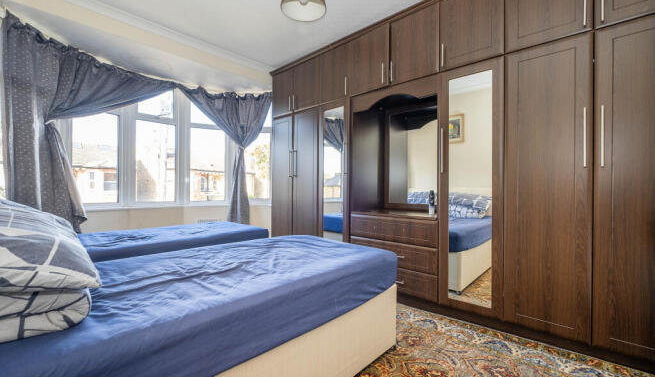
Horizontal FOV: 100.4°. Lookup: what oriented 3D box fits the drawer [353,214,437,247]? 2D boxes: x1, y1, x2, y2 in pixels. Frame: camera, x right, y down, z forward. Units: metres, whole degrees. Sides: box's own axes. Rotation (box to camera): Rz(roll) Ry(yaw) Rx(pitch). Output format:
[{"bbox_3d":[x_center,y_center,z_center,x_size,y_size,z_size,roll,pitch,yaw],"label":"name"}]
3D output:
[{"bbox_3d":[0.694,0.366,2.612,0.850,0.215,0.420,0,0,41],"label":"drawer"}]

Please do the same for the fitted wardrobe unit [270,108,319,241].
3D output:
[{"bbox_3d":[-0.217,0.043,3.505,0.857,1.898,0.580,0,0,41],"label":"fitted wardrobe unit"}]

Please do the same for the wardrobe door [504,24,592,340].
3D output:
[{"bbox_3d":[1.398,0.003,1.752,0.433,1.826,0.040,0,0,41],"label":"wardrobe door"}]

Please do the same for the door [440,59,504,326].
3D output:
[{"bbox_3d":[1.068,0.003,2.038,0.435,1.826,0.040,0,0,41],"label":"door"}]

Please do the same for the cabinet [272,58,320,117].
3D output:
[{"bbox_3d":[-0.211,-1.184,3.499,0.854,0.558,0.580,0,0,41],"label":"cabinet"}]

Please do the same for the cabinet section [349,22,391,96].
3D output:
[{"bbox_3d":[0.605,-1.228,2.900,0.458,0.561,0.570,0,0,42],"label":"cabinet section"}]

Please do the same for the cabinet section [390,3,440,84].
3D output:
[{"bbox_3d":[0.940,-1.233,2.599,0.443,0.568,0.570,0,0,42],"label":"cabinet section"}]

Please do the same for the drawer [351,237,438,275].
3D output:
[{"bbox_3d":[0.694,0.587,2.612,0.850,0.217,0.420,0,0,41],"label":"drawer"}]

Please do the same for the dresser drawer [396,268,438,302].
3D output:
[{"bbox_3d":[0.694,0.806,2.612,0.850,0.215,0.420,0,0,41],"label":"dresser drawer"}]

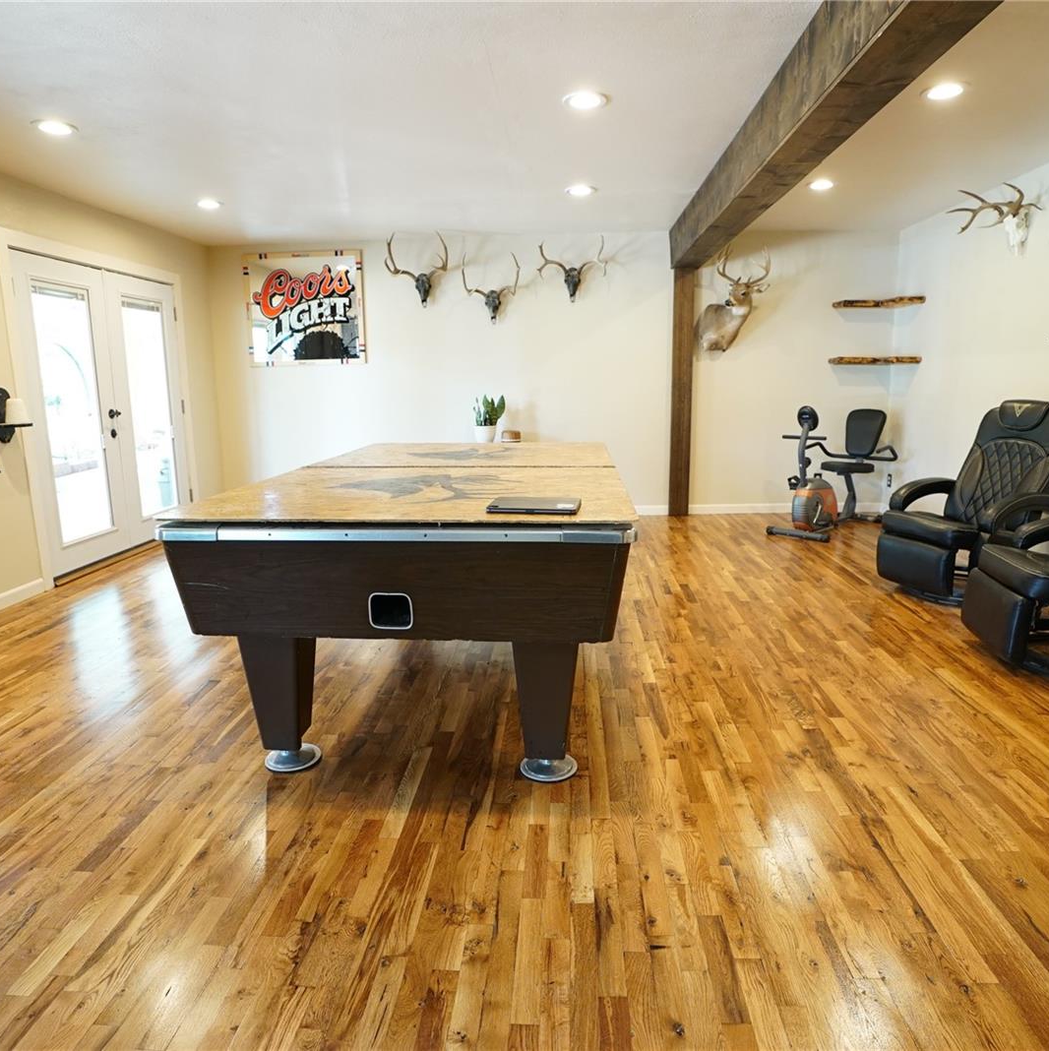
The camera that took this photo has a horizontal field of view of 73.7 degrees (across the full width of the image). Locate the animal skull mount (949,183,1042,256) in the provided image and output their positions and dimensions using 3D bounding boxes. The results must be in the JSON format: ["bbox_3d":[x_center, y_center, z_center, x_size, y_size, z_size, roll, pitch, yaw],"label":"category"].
[{"bbox_3d":[3.000,-1.925,4.438,0.340,0.460,0.540,0,12,4],"label":"animal skull mount"}]

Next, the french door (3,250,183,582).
[{"bbox_3d":[-2.926,-0.820,5.097,0.060,2.000,1.725,0,12,4],"label":"french door"}]

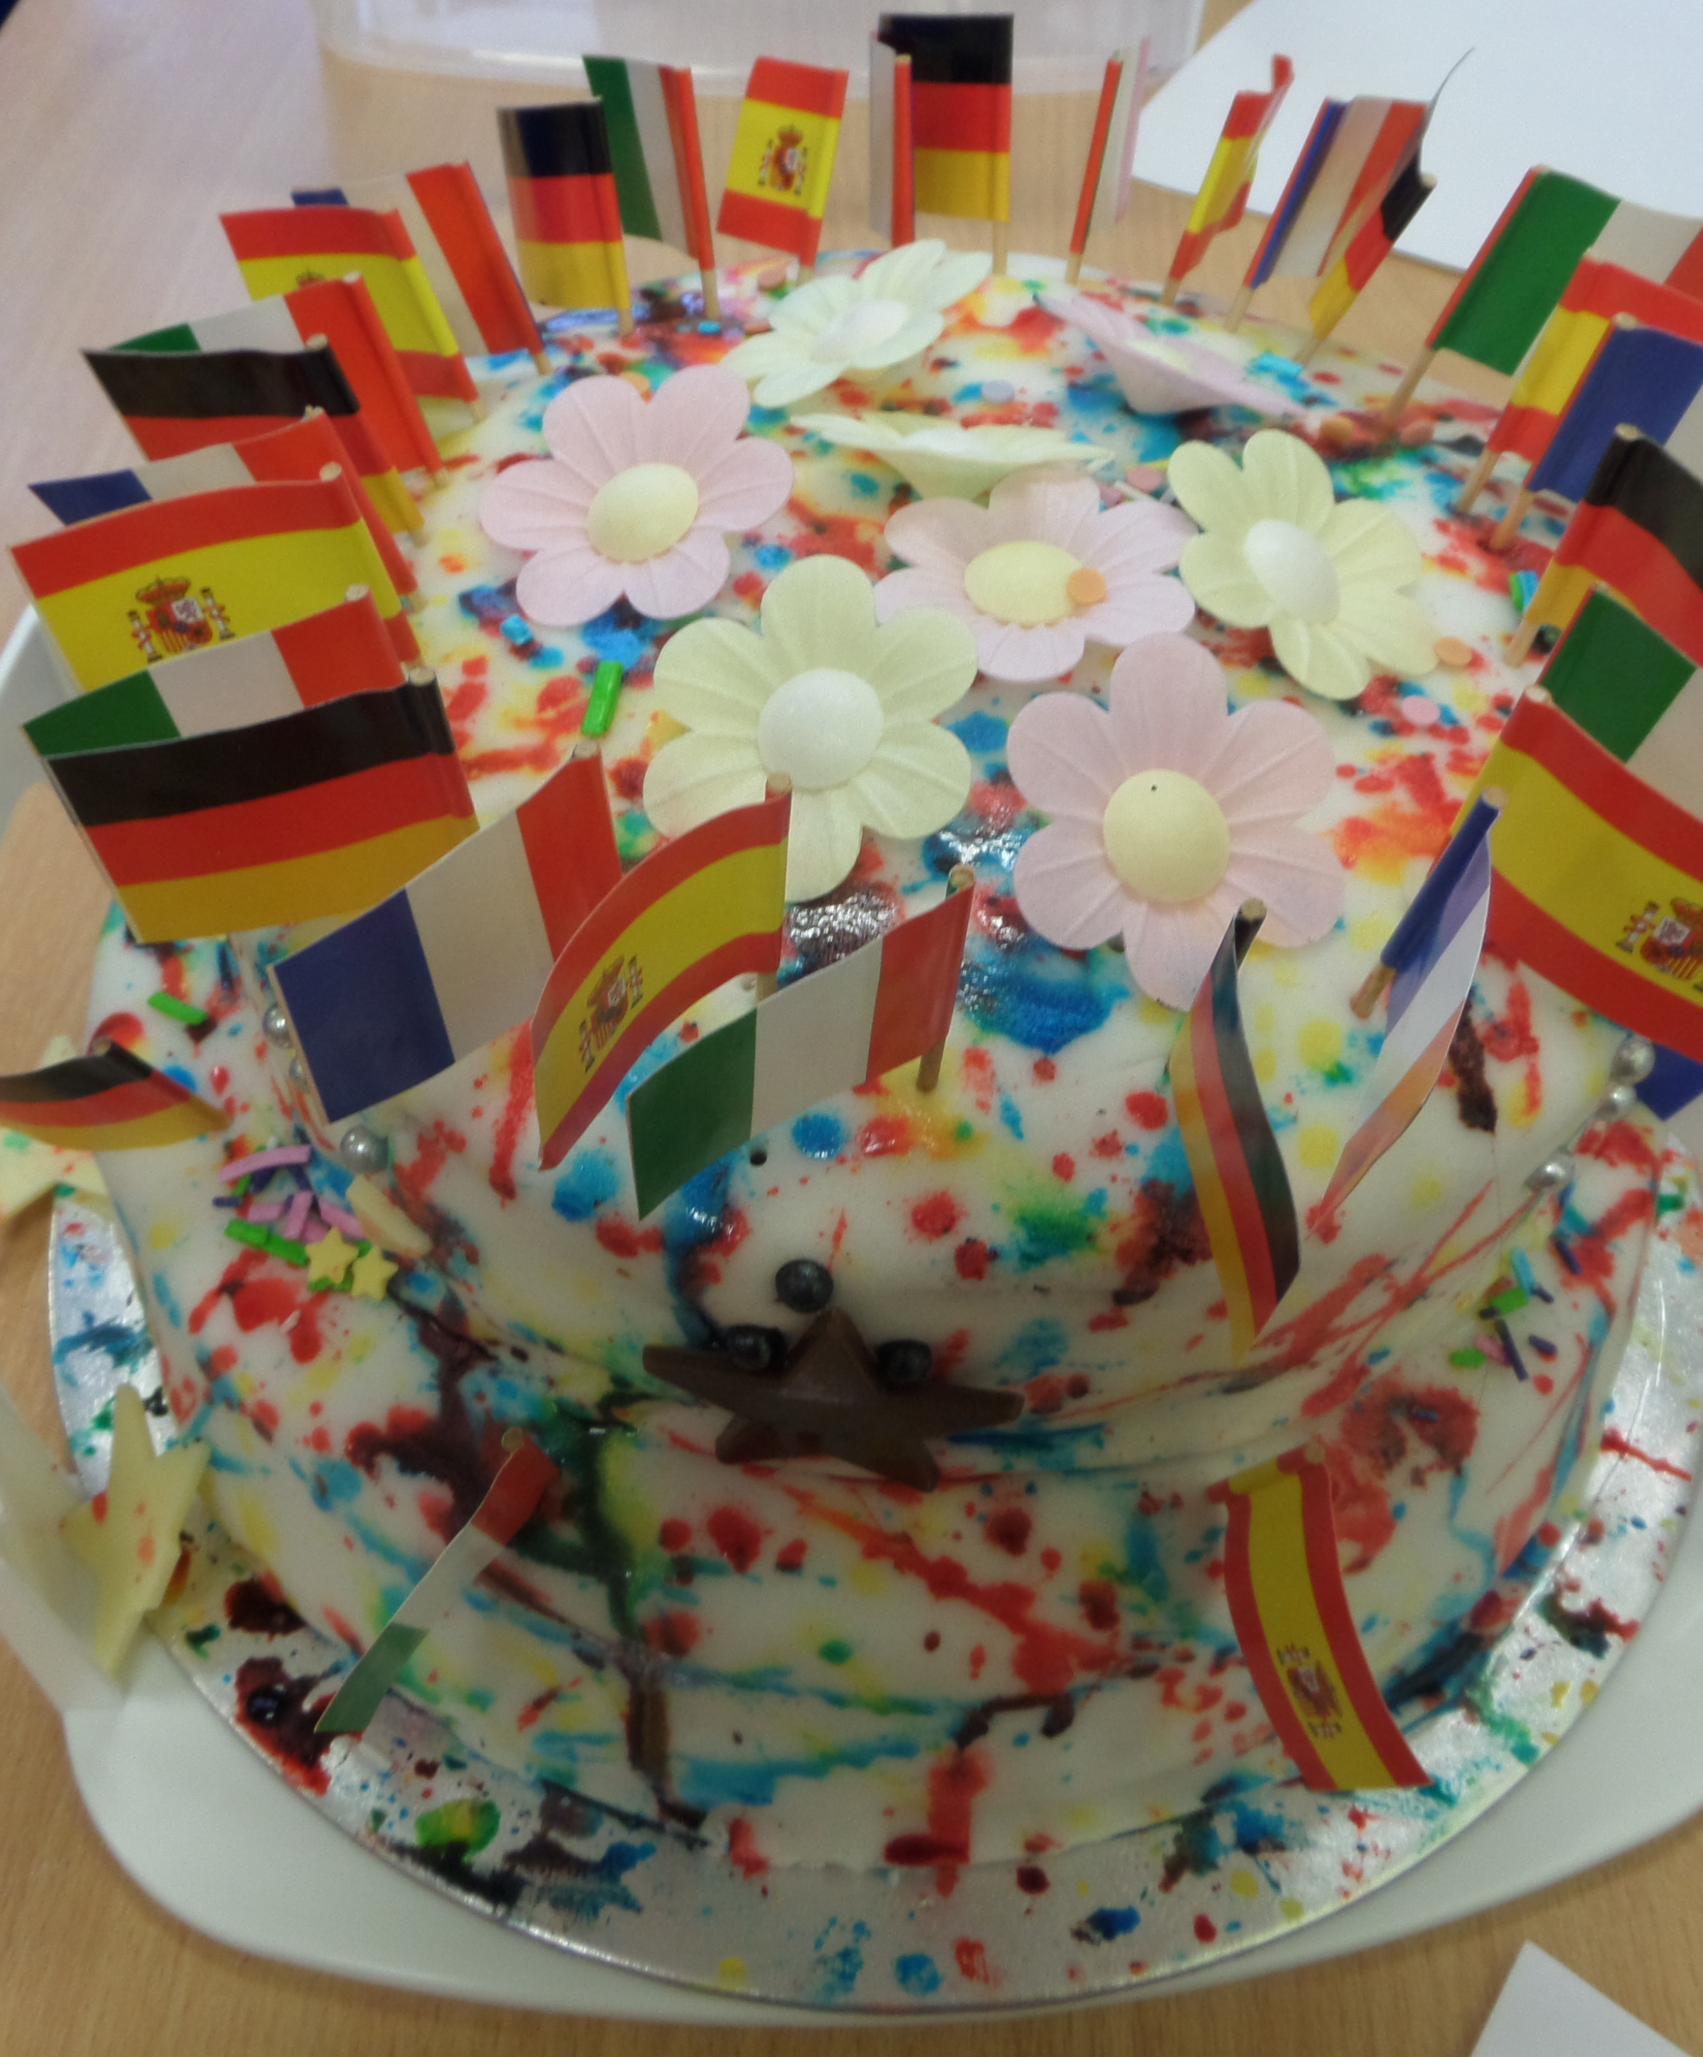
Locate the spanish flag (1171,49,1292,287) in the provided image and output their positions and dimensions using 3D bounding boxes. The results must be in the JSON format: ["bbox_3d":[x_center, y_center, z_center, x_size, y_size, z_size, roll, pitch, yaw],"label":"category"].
[{"bbox_3d":[0.054,-0.121,0.268,0.008,0.025,0.032,25,43,10],"label":"spanish flag"}]

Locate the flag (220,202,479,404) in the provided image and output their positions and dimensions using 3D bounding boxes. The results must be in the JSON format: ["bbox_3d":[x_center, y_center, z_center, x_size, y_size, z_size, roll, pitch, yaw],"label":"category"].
[{"bbox_3d":[-0.065,-0.092,0.243,0.034,0.025,0.005,17,53,32],"label":"flag"}]

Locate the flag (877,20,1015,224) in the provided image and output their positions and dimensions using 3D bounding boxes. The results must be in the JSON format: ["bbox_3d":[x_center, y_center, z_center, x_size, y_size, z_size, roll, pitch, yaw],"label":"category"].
[{"bbox_3d":[0.013,-0.129,0.268,0.006,0.025,0.032,-17,33,-27],"label":"flag"}]

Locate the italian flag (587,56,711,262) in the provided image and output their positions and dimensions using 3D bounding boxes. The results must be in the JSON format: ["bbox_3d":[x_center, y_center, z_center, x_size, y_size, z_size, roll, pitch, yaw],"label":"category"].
[{"bbox_3d":[-0.028,-0.120,0.262,0.005,0.025,0.034,-19,39,-19],"label":"italian flag"}]

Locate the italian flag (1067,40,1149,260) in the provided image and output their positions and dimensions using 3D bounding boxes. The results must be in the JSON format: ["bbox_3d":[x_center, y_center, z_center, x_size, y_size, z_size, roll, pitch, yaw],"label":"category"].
[{"bbox_3d":[0.038,-0.126,0.271,0.004,0.025,0.033,16,34,9],"label":"italian flag"}]

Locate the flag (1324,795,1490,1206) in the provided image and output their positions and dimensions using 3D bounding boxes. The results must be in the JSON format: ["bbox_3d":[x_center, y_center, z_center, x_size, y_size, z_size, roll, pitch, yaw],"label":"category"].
[{"bbox_3d":[0.047,0.000,0.163,0.006,0.027,0.033,20,57,5],"label":"flag"}]

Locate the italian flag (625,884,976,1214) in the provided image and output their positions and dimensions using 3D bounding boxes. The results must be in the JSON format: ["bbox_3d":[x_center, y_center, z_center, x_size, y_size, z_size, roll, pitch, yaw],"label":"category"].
[{"bbox_3d":[-0.004,0.003,0.160,0.034,0.025,0.004,-31,66,-18],"label":"italian flag"}]

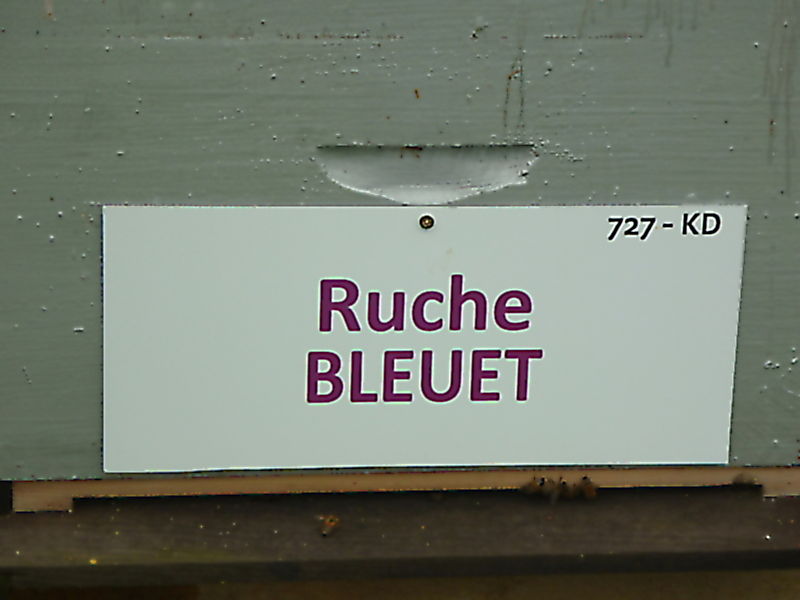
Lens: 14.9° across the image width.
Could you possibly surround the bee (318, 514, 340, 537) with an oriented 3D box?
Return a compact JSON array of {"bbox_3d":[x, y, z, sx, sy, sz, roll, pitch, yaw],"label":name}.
[{"bbox_3d":[-0.033,0.106,1.425,0.008,0.005,0.013,9,21,19],"label":"bee"}]

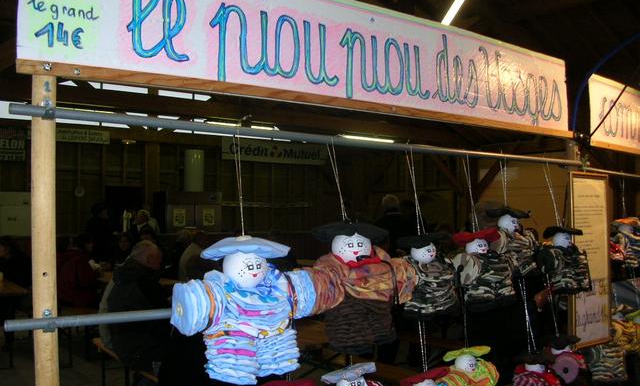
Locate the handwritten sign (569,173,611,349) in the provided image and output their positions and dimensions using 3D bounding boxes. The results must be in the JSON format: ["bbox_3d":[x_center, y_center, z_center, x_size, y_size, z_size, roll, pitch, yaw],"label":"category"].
[{"bbox_3d":[1.046,0.261,2.500,0.285,0.670,0.030,2,-3,-37],"label":"handwritten sign"}]

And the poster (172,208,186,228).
[{"bbox_3d":[-2.510,0.445,11.600,0.215,0.305,0.010,1,-3,-25],"label":"poster"}]

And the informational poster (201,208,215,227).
[{"bbox_3d":[-2.042,0.452,11.850,0.215,0.305,0.010,1,-3,-25],"label":"informational poster"}]

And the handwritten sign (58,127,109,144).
[{"bbox_3d":[-4.147,-0.999,11.300,0.990,0.250,0.020,1,-3,-25],"label":"handwritten sign"}]

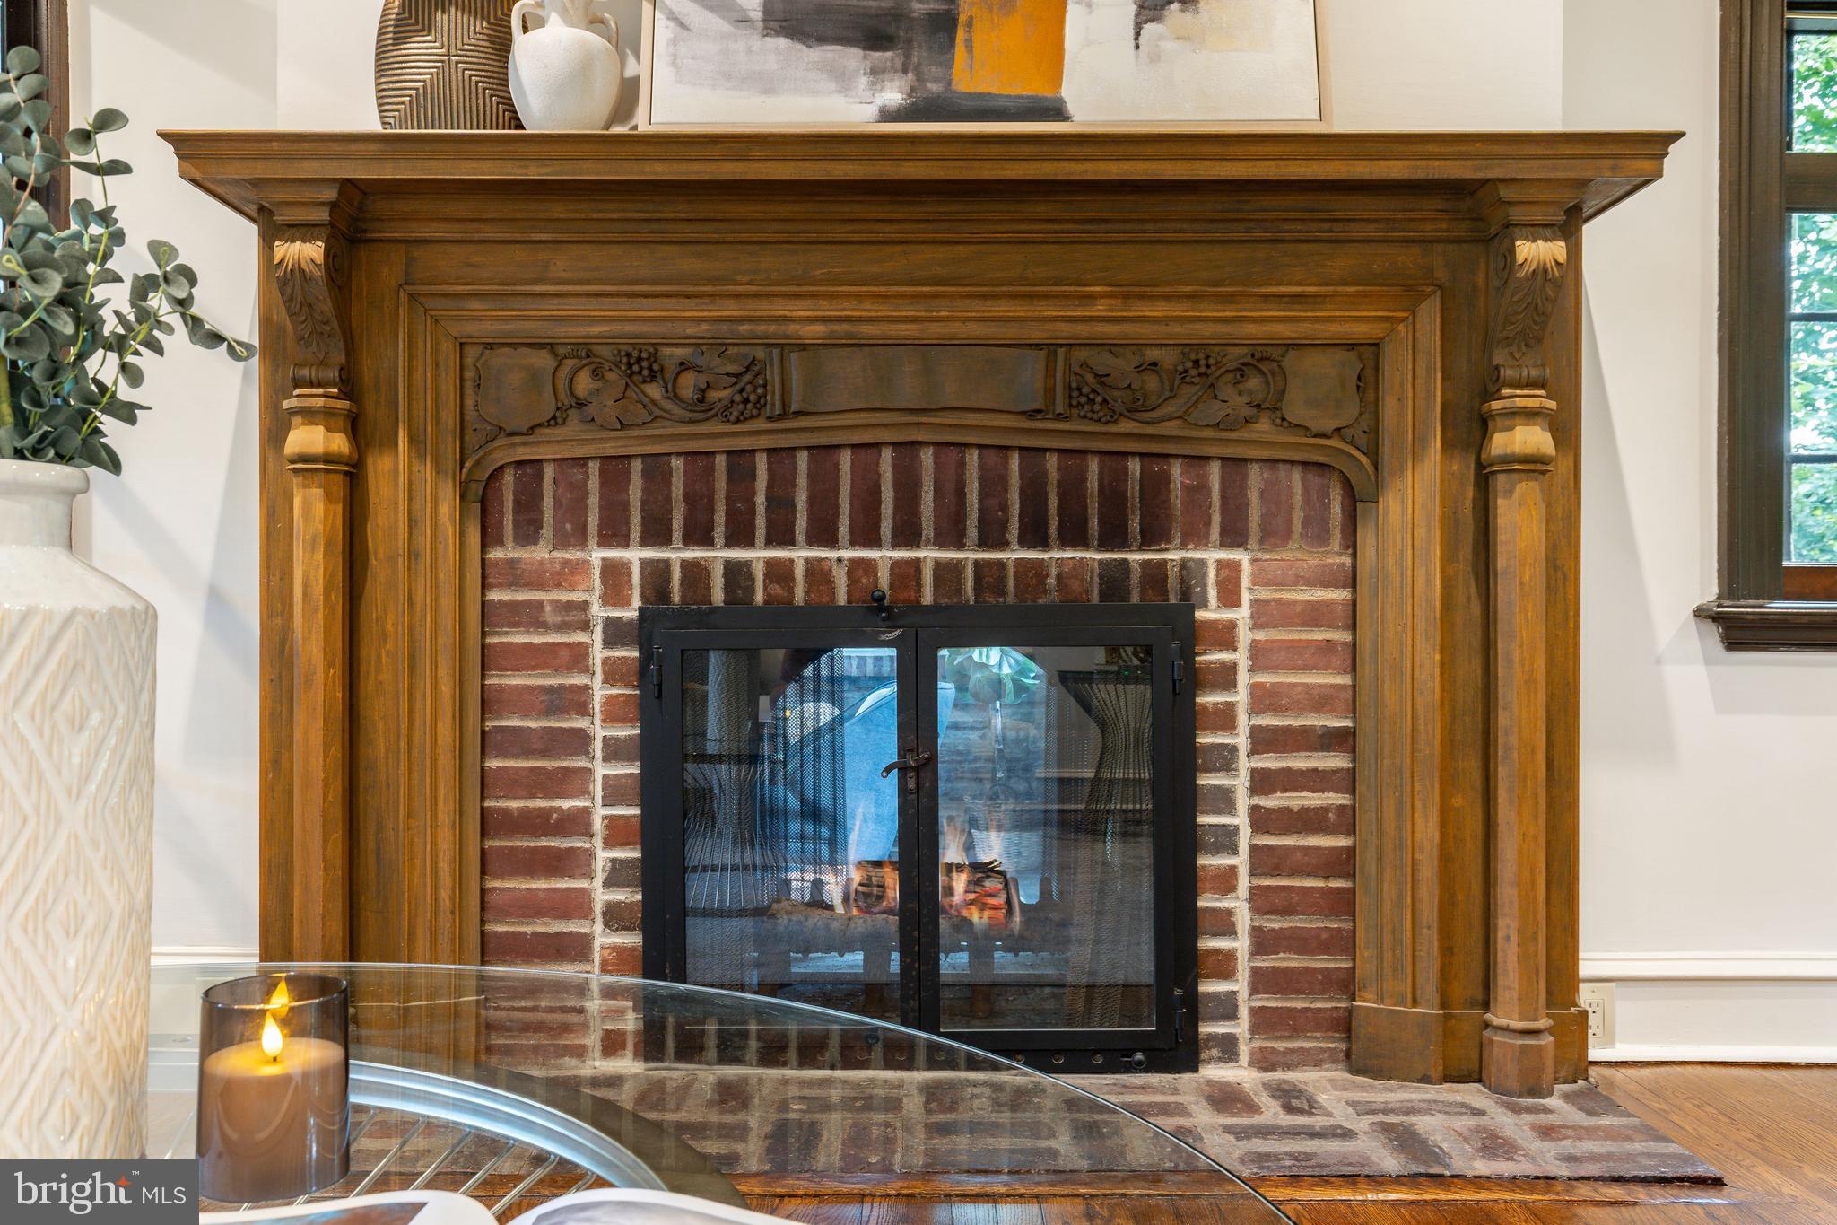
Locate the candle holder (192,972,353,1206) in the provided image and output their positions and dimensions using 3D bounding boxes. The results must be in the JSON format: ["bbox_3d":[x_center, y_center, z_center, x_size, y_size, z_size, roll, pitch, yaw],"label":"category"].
[{"bbox_3d":[-0.383,0.280,0.850,0.083,0.110,0.083,0,0,0],"label":"candle holder"}]

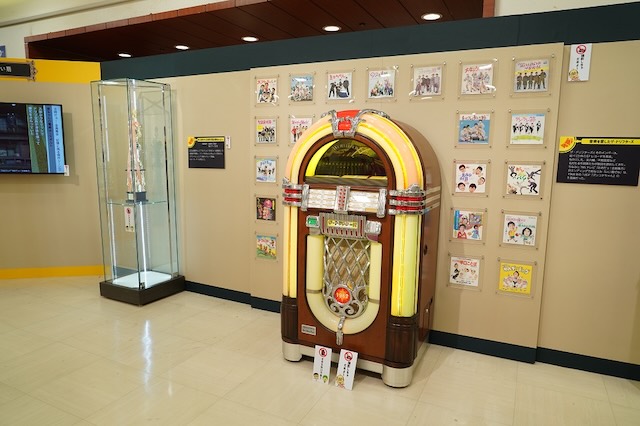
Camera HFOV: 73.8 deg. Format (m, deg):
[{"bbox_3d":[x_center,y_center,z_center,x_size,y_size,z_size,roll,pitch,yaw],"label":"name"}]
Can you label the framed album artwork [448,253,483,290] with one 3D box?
[{"bbox_3d":[0.944,0.384,2.785,0.217,0.222,0.020,4,8,24],"label":"framed album artwork"}]

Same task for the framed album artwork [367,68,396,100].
[{"bbox_3d":[0.414,-0.867,2.874,0.217,0.222,0.020,4,8,24],"label":"framed album artwork"}]

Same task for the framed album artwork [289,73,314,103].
[{"bbox_3d":[-0.133,-0.919,3.176,0.222,0.228,0.020,4,9,25],"label":"framed album artwork"}]

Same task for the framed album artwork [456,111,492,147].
[{"bbox_3d":[0.962,-0.523,2.664,0.217,0.222,0.020,4,8,24],"label":"framed album artwork"}]

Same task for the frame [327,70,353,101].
[{"bbox_3d":[0.140,-0.889,2.998,0.217,0.222,0.020,4,8,24],"label":"frame"}]

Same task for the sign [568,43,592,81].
[{"bbox_3d":[1.506,-0.869,2.466,0.104,0.206,0.010,5,8,25],"label":"sign"}]

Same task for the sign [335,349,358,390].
[{"bbox_3d":[0.152,0.867,2.361,0.102,0.190,0.060,4,8,24],"label":"sign"}]

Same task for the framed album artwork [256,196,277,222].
[{"bbox_3d":[-0.433,-0.026,3.439,0.200,0.200,0.020,5,8,25],"label":"framed album artwork"}]

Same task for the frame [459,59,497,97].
[{"bbox_3d":[0.981,-0.832,2.657,0.222,0.228,0.020,4,9,25],"label":"frame"}]

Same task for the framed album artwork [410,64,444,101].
[{"bbox_3d":[0.692,-0.845,2.749,0.217,0.222,0.020,4,8,24],"label":"framed album artwork"}]

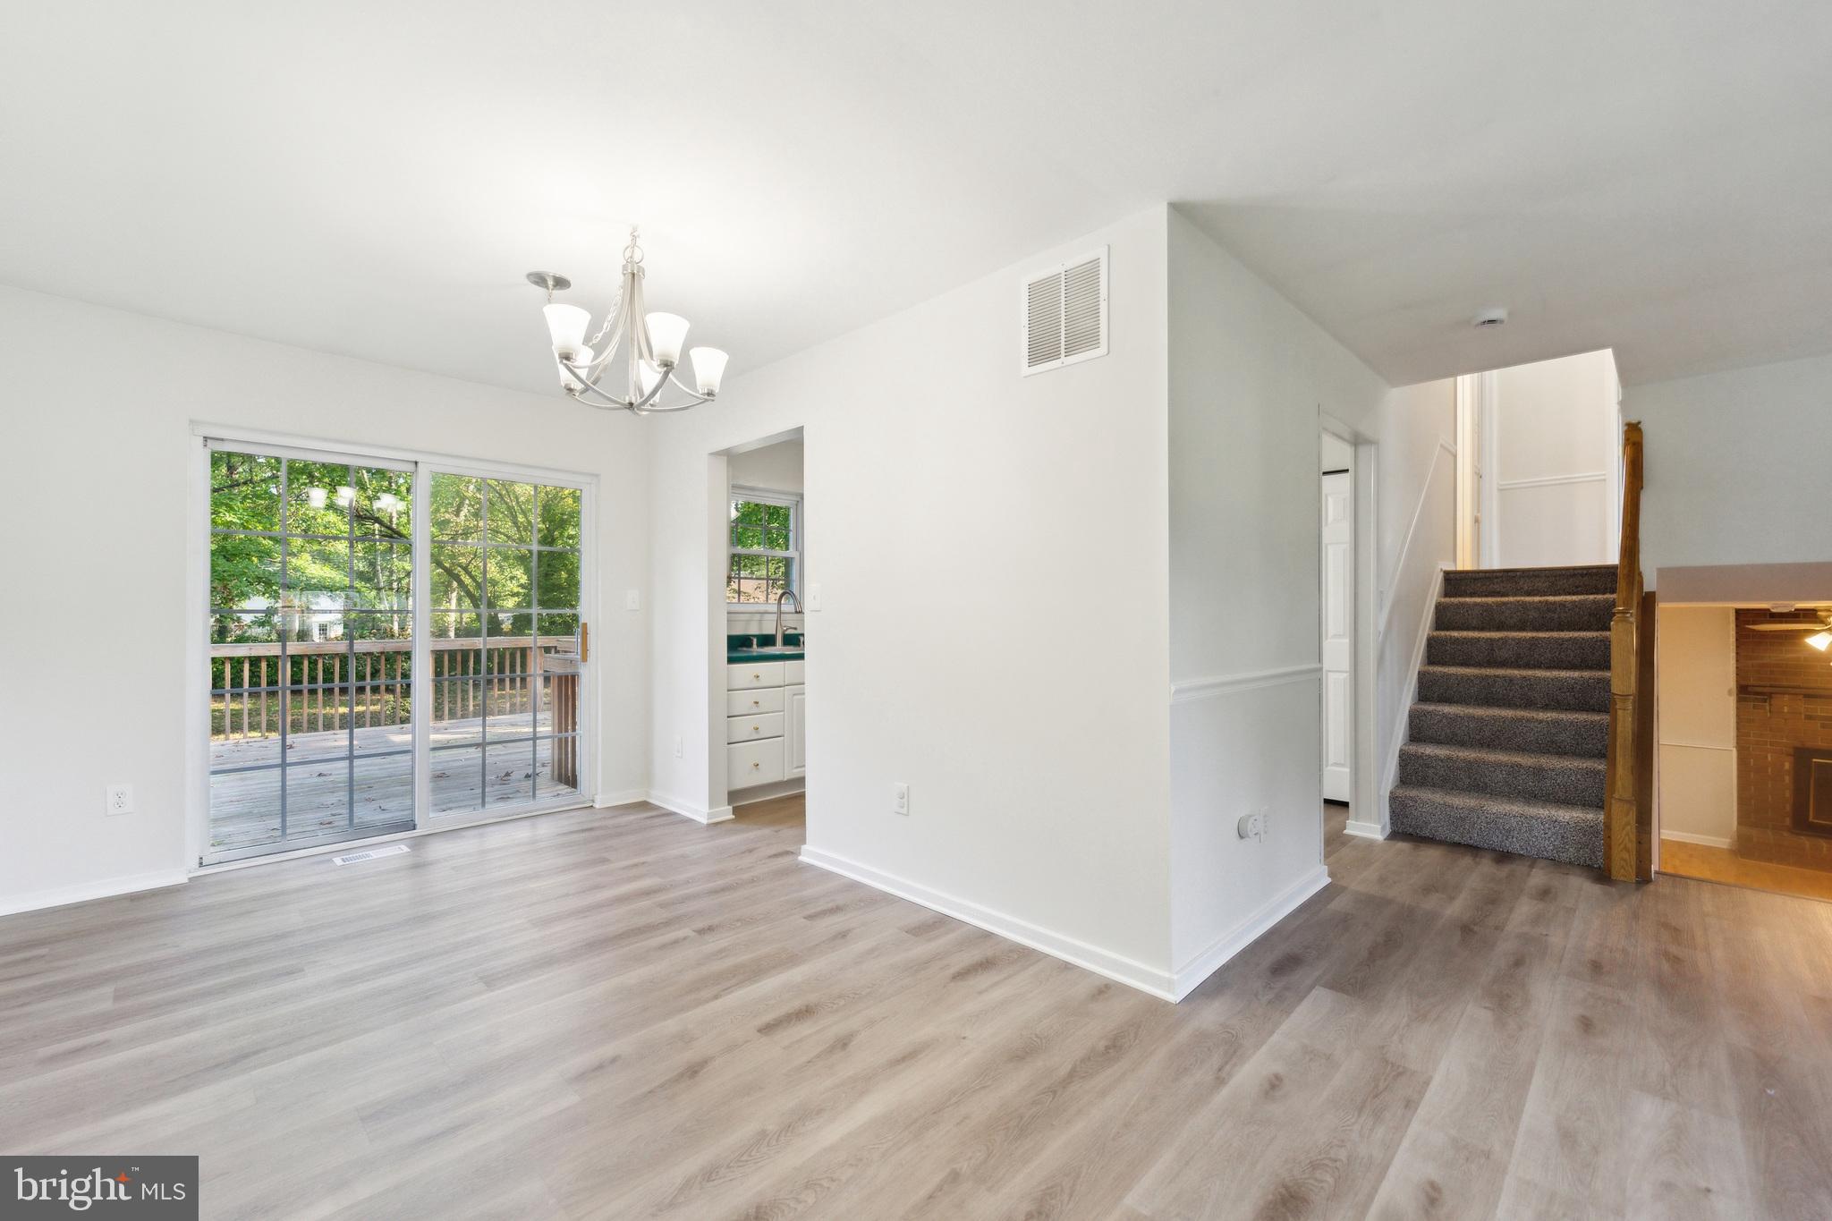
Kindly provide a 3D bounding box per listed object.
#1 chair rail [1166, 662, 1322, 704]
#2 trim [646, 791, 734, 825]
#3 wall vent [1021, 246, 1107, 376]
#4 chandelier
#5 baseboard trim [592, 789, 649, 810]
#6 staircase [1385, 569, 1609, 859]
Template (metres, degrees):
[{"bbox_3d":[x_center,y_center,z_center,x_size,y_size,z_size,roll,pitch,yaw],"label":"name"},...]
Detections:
[{"bbox_3d":[1.283,0.261,2.660,1.374,0.058,0.025,0,0,-43],"label":"chair rail"},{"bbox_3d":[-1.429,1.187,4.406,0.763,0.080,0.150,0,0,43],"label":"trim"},{"bbox_3d":[0.517,-1.026,2.476,0.345,0.360,0.020,0,0,43],"label":"wall vent"},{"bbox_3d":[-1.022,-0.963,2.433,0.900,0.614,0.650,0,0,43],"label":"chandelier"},{"bbox_3d":[-1.874,1.189,4.525,0.290,0.080,0.020,0,0,-43],"label":"baseboard trim"},{"bbox_3d":[3.418,0.466,4.109,1.460,1.490,0.890,0,0,-44],"label":"staircase"}]

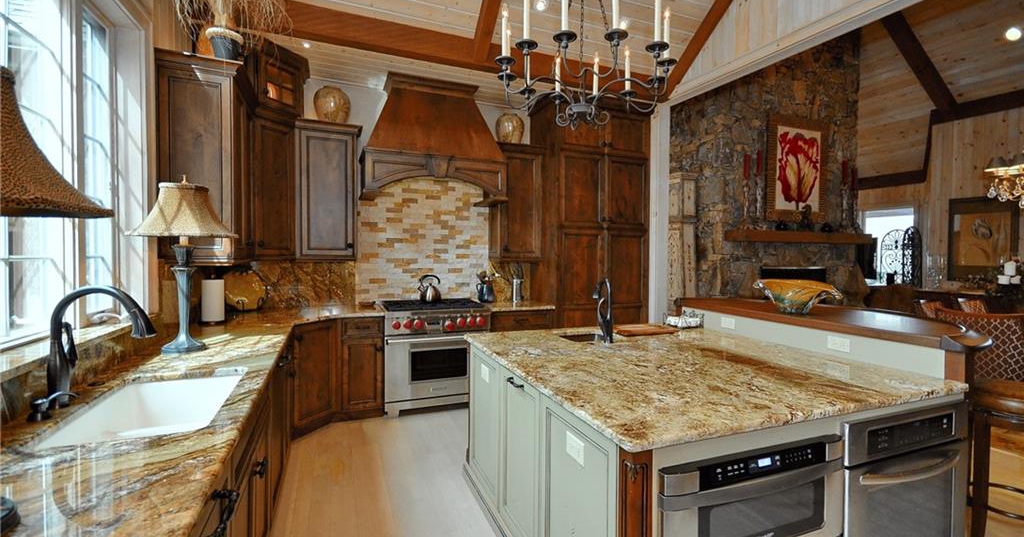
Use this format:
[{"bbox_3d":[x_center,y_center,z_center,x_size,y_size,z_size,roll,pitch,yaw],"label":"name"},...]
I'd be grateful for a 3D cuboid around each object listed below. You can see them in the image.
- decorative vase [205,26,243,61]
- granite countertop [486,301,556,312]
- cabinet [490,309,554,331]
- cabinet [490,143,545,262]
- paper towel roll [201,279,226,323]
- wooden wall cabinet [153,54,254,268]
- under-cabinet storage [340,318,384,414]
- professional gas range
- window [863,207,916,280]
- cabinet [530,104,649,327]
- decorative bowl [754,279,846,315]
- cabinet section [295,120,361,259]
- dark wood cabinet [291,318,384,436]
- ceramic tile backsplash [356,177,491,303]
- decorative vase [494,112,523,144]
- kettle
[{"bbox_3d":[-1.766,-1.361,2.609,0.200,0.250,0.200,0,2,-23],"label":"decorative vase"},{"bbox_3d":[-0.007,0.385,4.382,0.718,0.040,0.650,0,2,-21],"label":"granite countertop"},{"bbox_3d":[-0.010,0.826,4.389,0.660,0.880,0.600,0,2,-23],"label":"cabinet"},{"bbox_3d":[0.049,-0.690,4.518,0.485,1.185,0.380,0,2,-21],"label":"cabinet"},{"bbox_3d":[-2.042,0.229,2.904,0.126,0.284,0.126,0,2,-21],"label":"paper towel roll"},{"bbox_3d":[-1.979,-0.659,2.813,0.410,1.210,0.610,0,2,-21],"label":"wooden wall cabinet"},{"bbox_3d":[-1.359,0.832,3.829,0.350,0.880,0.600,0,2,-23],"label":"under-cabinet storage"},{"bbox_3d":[-0.756,0.798,4.046,0.922,0.942,0.725,0,2,-21],"label":"professional gas range"},{"bbox_3d":[5.232,-0.286,5.913,0.100,1.060,0.660,0,2,-23],"label":"window"},{"bbox_3d":[0.836,-0.225,4.660,1.125,2.987,0.710,0,2,-21],"label":"cabinet"},{"bbox_3d":[1.740,0.176,2.630,0.310,0.192,0.470,0,2,-21],"label":"decorative bowl"},{"bbox_3d":[-1.653,-0.675,3.876,0.530,1.190,0.370,0,2,-22],"label":"cabinet section"},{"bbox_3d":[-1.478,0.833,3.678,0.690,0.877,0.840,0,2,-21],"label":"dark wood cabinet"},{"bbox_3d":[-0.877,-0.294,4.360,1.355,1.285,0.025,0,2,-21],"label":"ceramic tile backsplash"},{"bbox_3d":[-0.019,-1.436,4.437,0.290,0.370,0.290,0,1,0],"label":"decorative vase"},{"bbox_3d":[-0.807,0.198,4.189,0.230,0.270,0.205,0,1,-11],"label":"kettle"}]

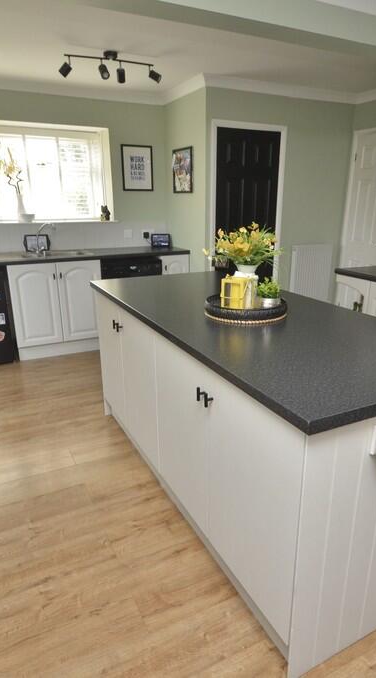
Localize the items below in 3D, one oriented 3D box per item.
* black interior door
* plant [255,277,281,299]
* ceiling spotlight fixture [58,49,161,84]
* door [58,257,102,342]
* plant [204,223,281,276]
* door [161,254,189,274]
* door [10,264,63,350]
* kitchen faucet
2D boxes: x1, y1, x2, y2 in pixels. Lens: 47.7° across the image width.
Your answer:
[{"bbox_3d":[0.614,-1.064,4.480,0.735,2.040,0.050,-9,20,-24],"label":"black interior door"},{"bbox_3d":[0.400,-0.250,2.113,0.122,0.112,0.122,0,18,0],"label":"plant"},{"bbox_3d":[-0.572,-2.057,3.223,0.780,0.190,0.130,-9,20,-24],"label":"ceiling spotlight fixture"},{"bbox_3d":[-0.970,-0.345,3.901,0.390,0.727,0.022,-9,20,-25],"label":"door"},{"bbox_3d":[0.284,-0.355,2.084,0.345,0.391,0.325,-9,20,-25],"label":"plant"},{"bbox_3d":[-0.132,-0.476,4.350,0.285,0.715,0.022,-9,20,-25],"label":"door"},{"bbox_3d":[-1.325,-0.289,3.735,0.396,0.727,0.022,-9,20,-25],"label":"door"},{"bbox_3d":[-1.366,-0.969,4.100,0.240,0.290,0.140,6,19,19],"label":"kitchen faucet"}]

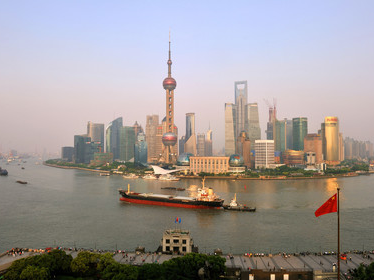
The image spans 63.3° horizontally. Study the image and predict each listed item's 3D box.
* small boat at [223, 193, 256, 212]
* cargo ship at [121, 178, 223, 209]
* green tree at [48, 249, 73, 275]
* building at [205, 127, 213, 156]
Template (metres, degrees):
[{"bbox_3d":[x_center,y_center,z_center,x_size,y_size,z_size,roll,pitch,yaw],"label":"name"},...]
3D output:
[{"bbox_3d":[43.300,50.576,249.900,27.000,14.200,8.500,-1,-2,19],"label":"small boat"},{"bbox_3d":[-17.000,45.881,277.579,106.000,25.500,17.000,-1,-2,24],"label":"cargo ship"},{"bbox_3d":[-45.300,44.034,110.042,9.600,10.200,9.600,0,-2,0],"label":"green tree"},{"bbox_3d":[122.000,20.110,1650.292,40.000,164.000,38.000,0,-2,4],"label":"building"}]

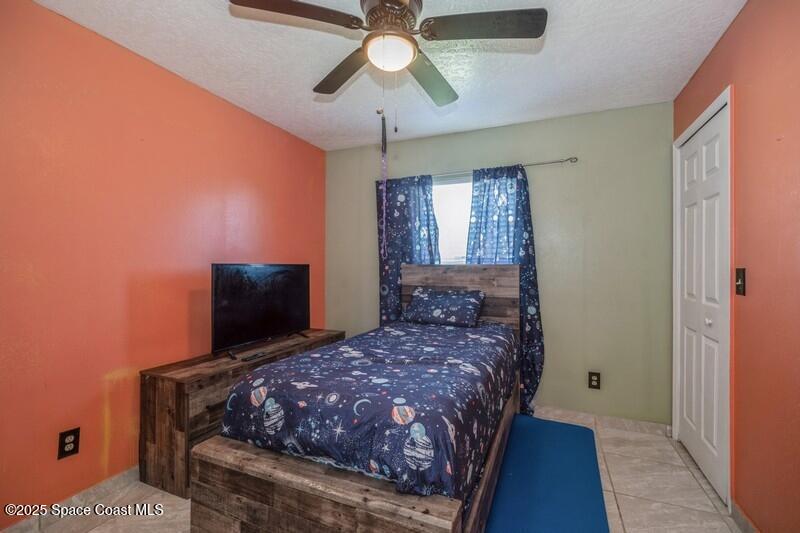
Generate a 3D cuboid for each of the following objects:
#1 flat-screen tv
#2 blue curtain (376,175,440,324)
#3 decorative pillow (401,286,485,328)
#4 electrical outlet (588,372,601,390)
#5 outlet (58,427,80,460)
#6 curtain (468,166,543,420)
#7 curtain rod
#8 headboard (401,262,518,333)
[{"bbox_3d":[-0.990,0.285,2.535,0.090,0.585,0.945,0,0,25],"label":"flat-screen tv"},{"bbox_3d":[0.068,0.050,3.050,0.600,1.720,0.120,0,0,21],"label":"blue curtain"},{"bbox_3d":[0.352,0.335,2.765,0.620,0.380,0.140,0,-36,21],"label":"decorative pillow"},{"bbox_3d":[1.513,0.893,2.593,0.079,0.124,0.010,0,0,21],"label":"electrical outlet"},{"bbox_3d":[-1.588,0.852,1.600,0.010,0.124,0.079,0,0,25],"label":"outlet"},{"bbox_3d":[0.859,0.175,2.751,0.600,2.020,0.130,0,0,21],"label":"curtain"},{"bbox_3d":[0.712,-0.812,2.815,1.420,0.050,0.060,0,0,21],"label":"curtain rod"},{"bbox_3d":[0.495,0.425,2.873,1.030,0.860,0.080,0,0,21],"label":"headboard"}]

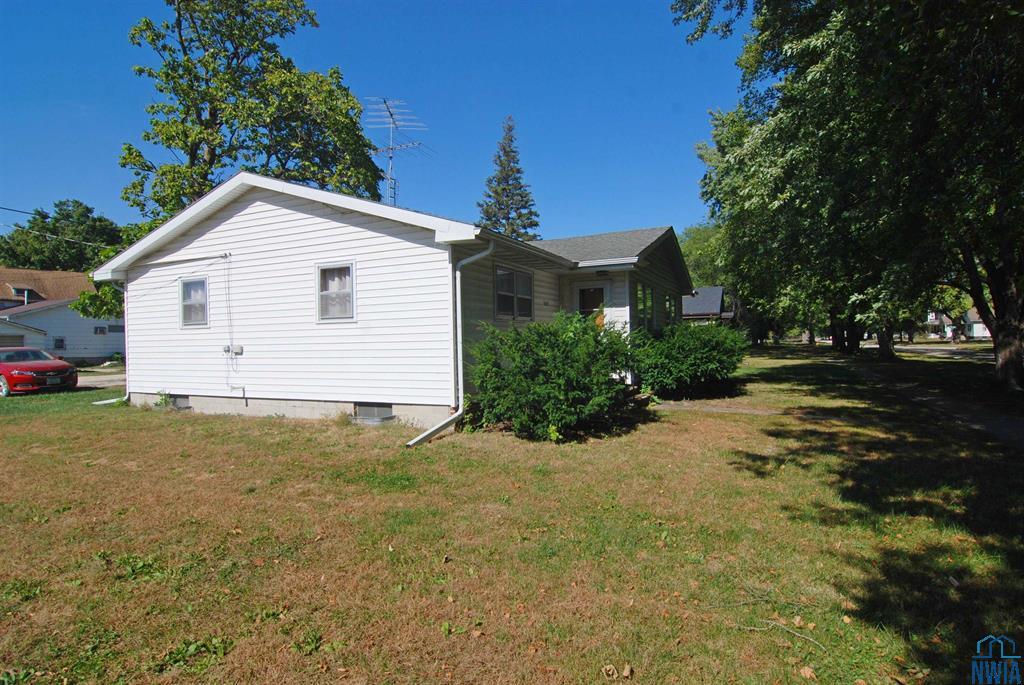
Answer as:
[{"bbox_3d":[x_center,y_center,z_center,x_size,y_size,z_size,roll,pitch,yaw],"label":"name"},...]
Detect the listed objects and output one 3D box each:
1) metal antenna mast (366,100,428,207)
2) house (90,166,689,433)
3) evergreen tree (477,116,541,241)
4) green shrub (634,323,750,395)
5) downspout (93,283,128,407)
[{"bbox_3d":[-5.122,-4.577,22.501,2.600,11.740,2.600,-1,1,-3],"label":"metal antenna mast"},{"bbox_3d":[-0.970,-1.190,17.047,11.500,4.950,16.400,-1,1,25],"label":"house"},{"bbox_3d":[-0.066,-7.309,36.103,6.200,17.140,6.200,-1,1,25],"label":"evergreen tree"},{"bbox_3d":[4.316,0.204,12.453,2.400,2.000,2.700,-1,1,25],"label":"green shrub"},{"bbox_3d":[-9.669,0.049,12.315,1.600,2.950,0.140,-1,1,25],"label":"downspout"}]

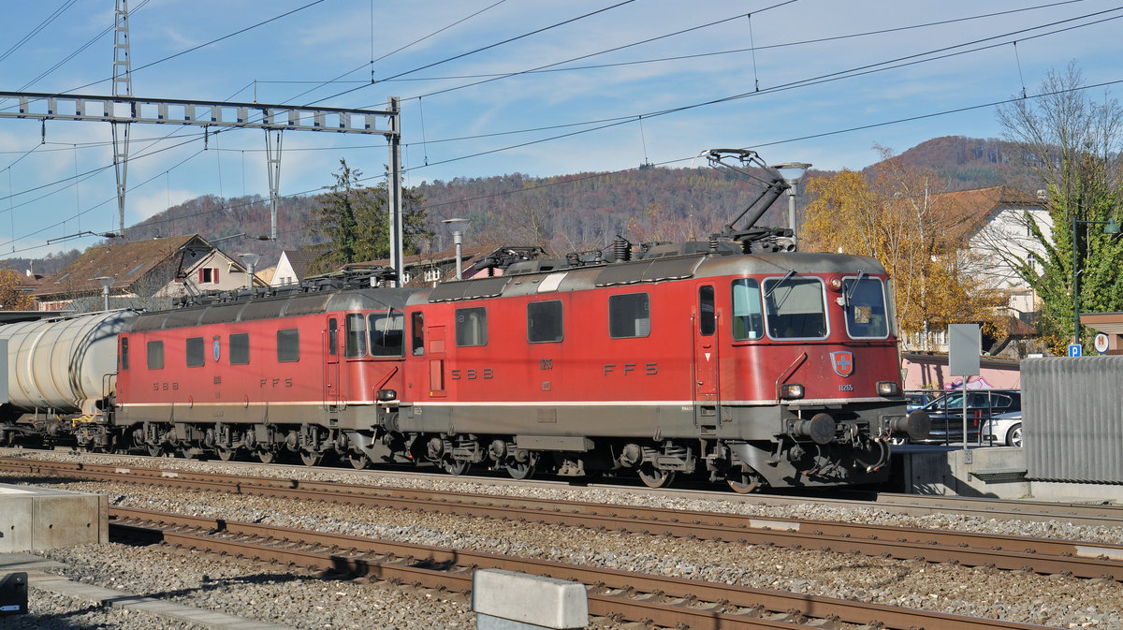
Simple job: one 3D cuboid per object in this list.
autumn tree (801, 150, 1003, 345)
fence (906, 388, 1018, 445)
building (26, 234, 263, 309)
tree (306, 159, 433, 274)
[{"bbox_3d":[17.131,-1.797,111.782,10.000,13.240,9.000,-1,-2,0],"label":"autumn tree"},{"bbox_3d":[7.170,1.846,40.231,0.060,1.030,3.200,0,-2,-28],"label":"fence"},{"bbox_3d":[-32.249,1.016,177.152,12.000,13.610,21.500,0,-2,-35],"label":"building"},{"bbox_3d":[-12.733,-1.968,149.720,8.300,16.980,7.500,-1,-2,0],"label":"tree"}]

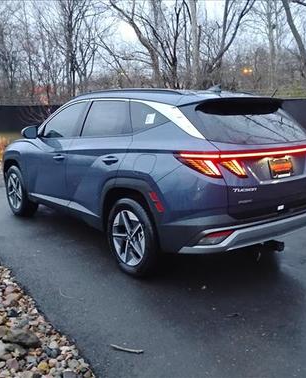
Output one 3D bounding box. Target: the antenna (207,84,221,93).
[{"bbox_3d":[0.572,-0.933,3.801,0.062,0.070,0.170,-11,15,-38],"label":"antenna"}]

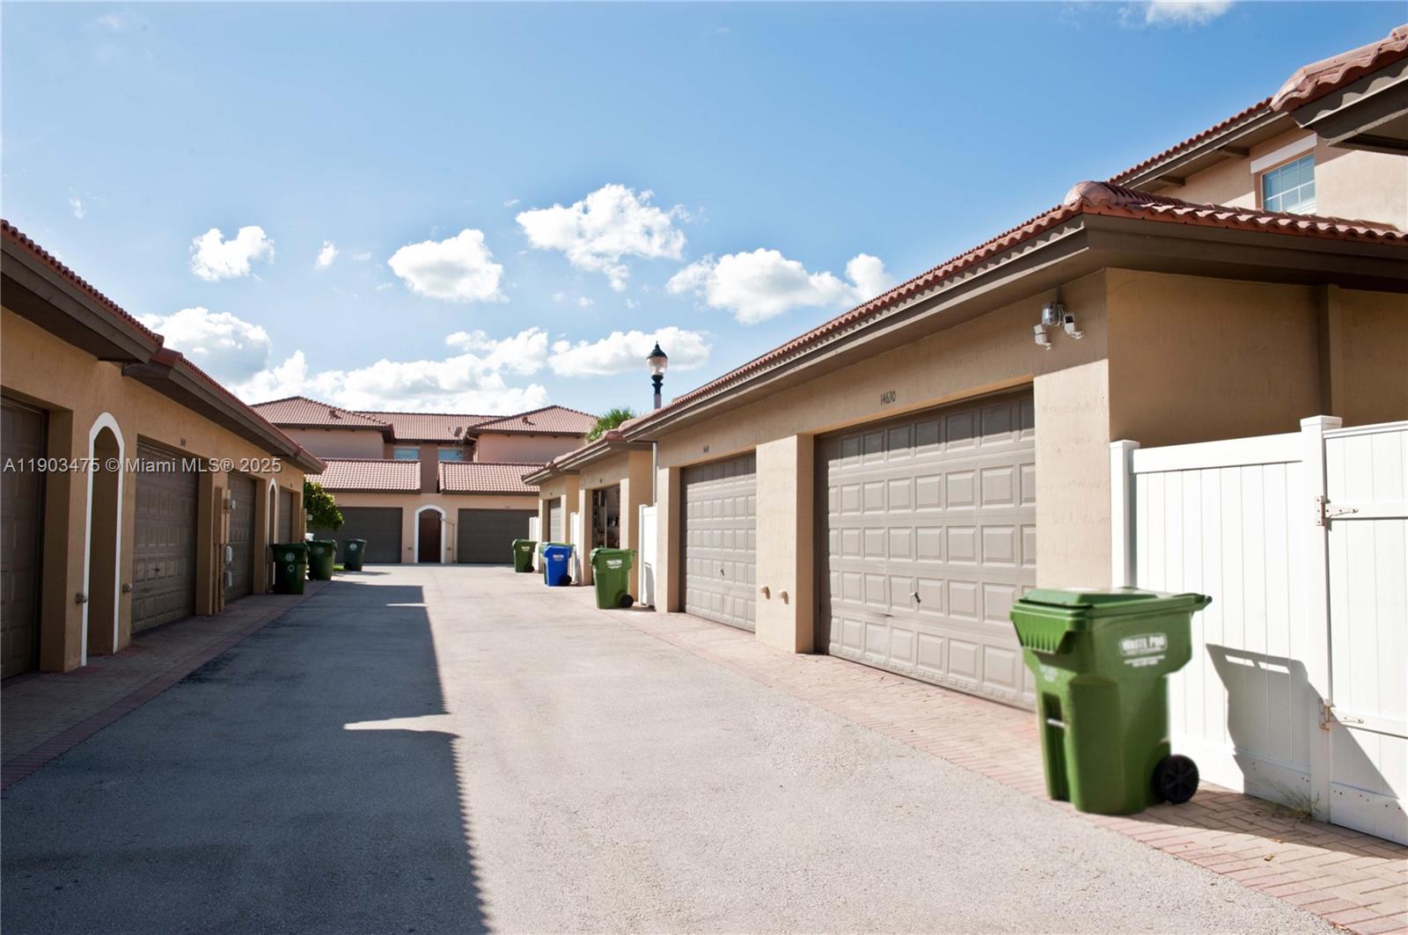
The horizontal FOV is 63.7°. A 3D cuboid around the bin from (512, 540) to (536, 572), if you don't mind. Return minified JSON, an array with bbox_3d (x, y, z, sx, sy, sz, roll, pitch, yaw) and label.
[{"bbox_3d":[-6.233,3.095,39.500,0.820,1.130,0.670,1,-3,-14],"label":"bin"}]

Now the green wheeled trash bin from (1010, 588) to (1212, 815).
[{"bbox_3d":[2.182,1.206,6.023,0.790,1.110,0.670,-3,-3,-15],"label":"green wheeled trash bin"}]

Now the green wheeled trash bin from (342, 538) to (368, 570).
[{"bbox_3d":[-12.467,3.142,40.500,0.820,1.140,0.680,1,-3,-10],"label":"green wheeled trash bin"}]

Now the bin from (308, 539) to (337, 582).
[{"bbox_3d":[-10.877,2.652,32.300,0.820,1.140,0.680,1,-3,-10],"label":"bin"}]

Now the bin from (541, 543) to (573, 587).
[{"bbox_3d":[-3.917,2.643,30.400,0.730,1.060,0.650,1,-3,-14],"label":"bin"}]

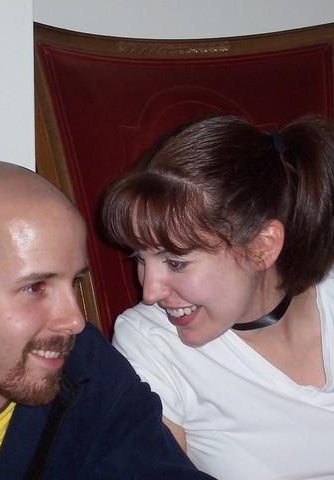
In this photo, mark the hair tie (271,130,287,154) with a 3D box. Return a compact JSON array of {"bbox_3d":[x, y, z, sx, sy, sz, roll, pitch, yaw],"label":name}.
[{"bbox_3d":[0.129,-0.111,1.500,0.013,0.033,0.033,-21,10,-30],"label":"hair tie"}]

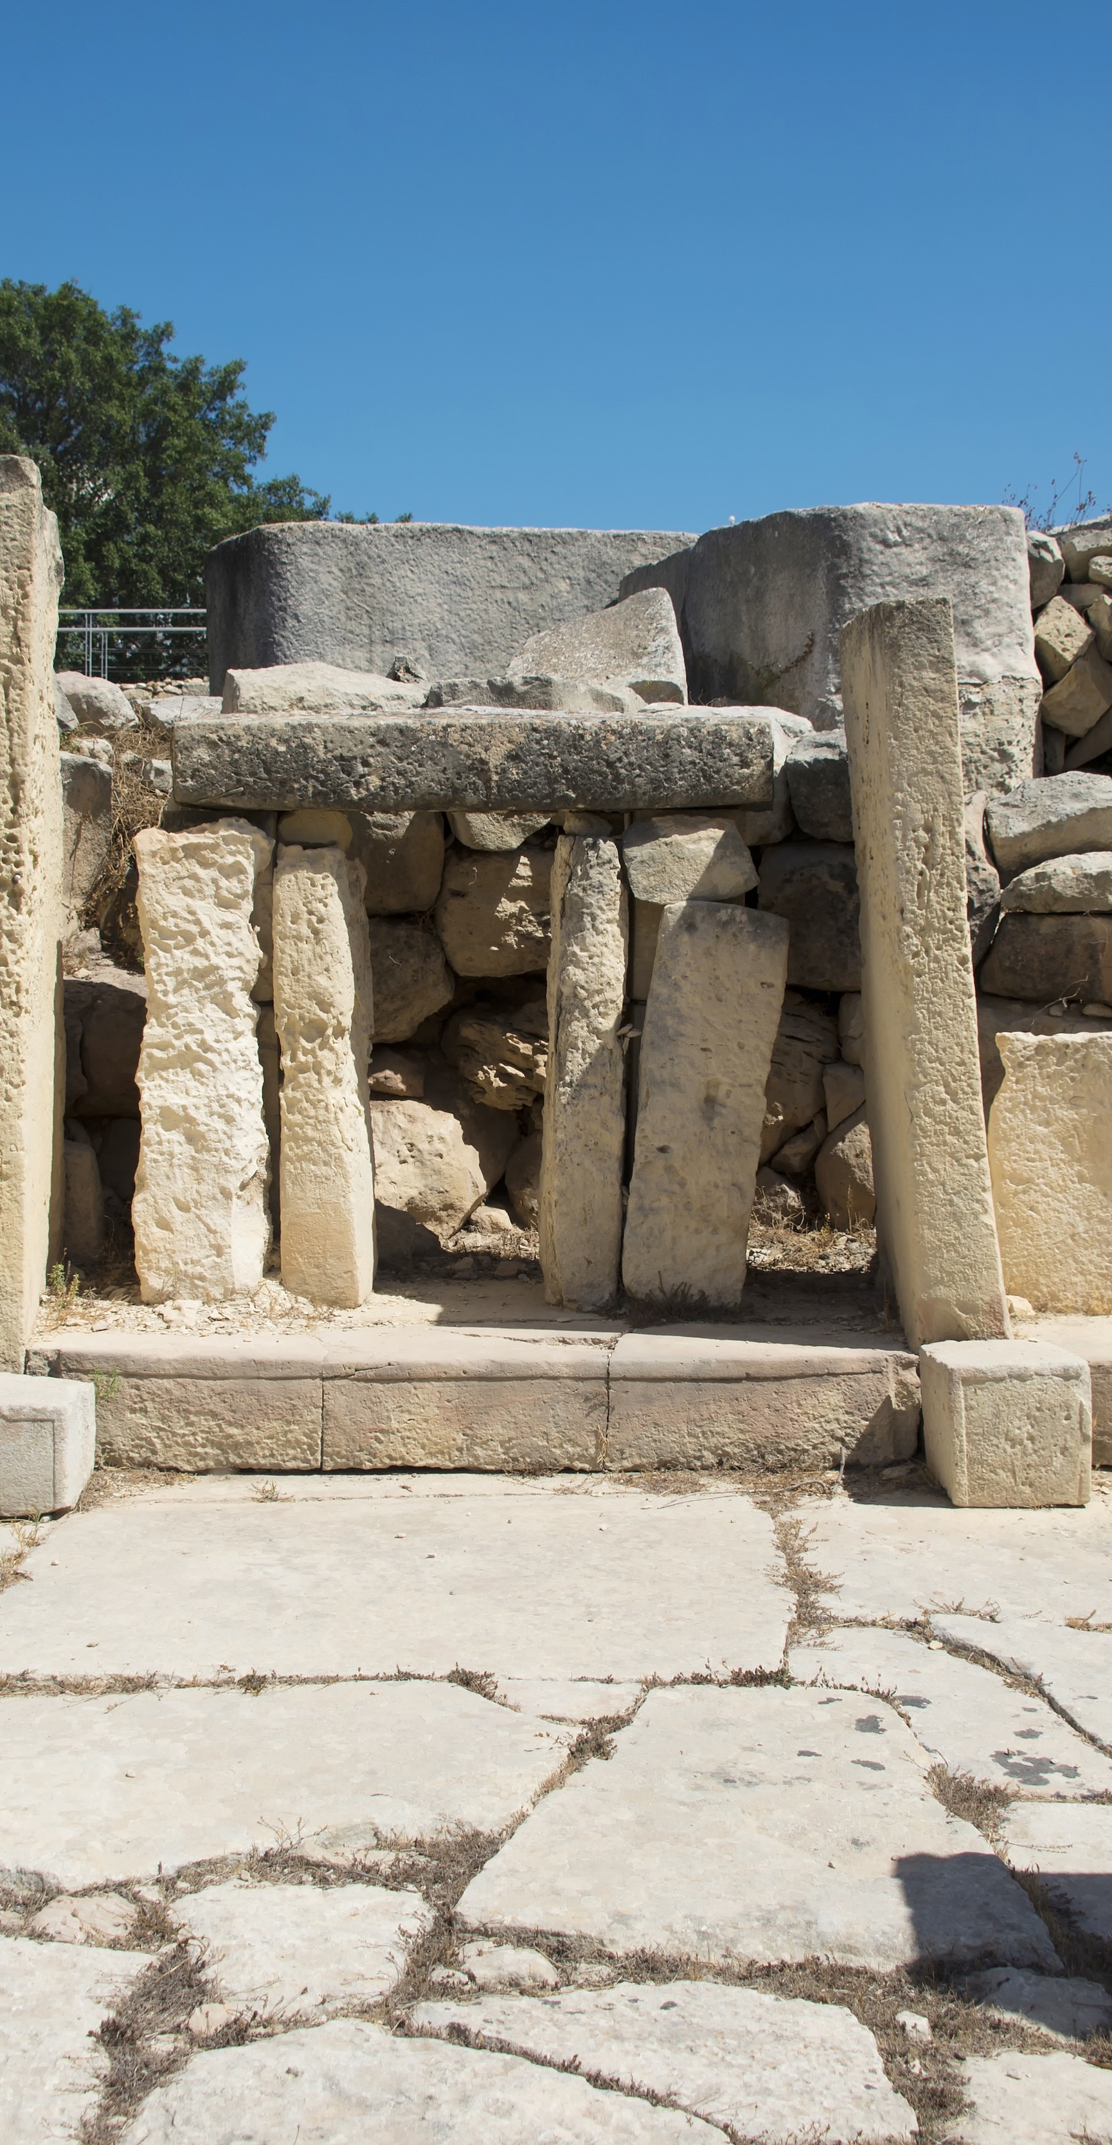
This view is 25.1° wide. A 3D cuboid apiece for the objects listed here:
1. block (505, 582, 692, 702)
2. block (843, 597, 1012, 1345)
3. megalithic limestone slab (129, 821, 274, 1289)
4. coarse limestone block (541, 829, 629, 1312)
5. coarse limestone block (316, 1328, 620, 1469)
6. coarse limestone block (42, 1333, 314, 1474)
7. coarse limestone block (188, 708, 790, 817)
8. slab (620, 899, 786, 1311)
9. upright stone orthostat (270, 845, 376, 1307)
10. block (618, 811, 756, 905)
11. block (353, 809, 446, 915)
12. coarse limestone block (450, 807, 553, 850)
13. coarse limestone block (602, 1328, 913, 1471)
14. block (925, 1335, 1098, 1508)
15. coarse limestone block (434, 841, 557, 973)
[{"bbox_3d":[0.175,-1.689,9.900,0.719,0.434,0.400,0,2,5],"label":"block"},{"bbox_3d":[1.222,-0.327,8.250,0.290,2.380,0.420,-5,3,-6],"label":"block"},{"bbox_3d":[-1.212,-0.048,8.680,0.450,1.650,0.280,0,3,0],"label":"megalithic limestone slab"},{"bbox_3d":[0.121,-0.014,9.856,0.280,1.860,0.380,0,2,8],"label":"coarse limestone block"},{"bbox_3d":[-0.350,1.320,10.080,1.120,0.440,0.720,0,0,0],"label":"coarse limestone block"},{"bbox_3d":[-1.277,1.122,8.550,0.905,0.395,0.520,0,2,-1],"label":"coarse limestone block"},{"bbox_3d":[-0.340,-1.360,11.100,2.620,0.430,0.650,0,0,0],"label":"coarse limestone block"},{"bbox_3d":[0.520,0.118,8.700,0.430,1.400,0.240,5,3,0],"label":"slab"},{"bbox_3d":[-1.025,0.020,10.930,0.370,1.950,0.400,0,0,-3],"label":"upright stone orthostat"},{"bbox_3d":[0.498,-0.825,9.650,0.512,0.346,0.400,0,2,0],"label":"block"},{"bbox_3d":[-0.650,-0.894,10.350,0.398,0.478,0.420,0,2,0],"label":"block"},{"bbox_3d":[-0.203,-0.896,9.200,0.380,0.170,0.300,0,3,0],"label":"coarse limestone block"},{"bbox_3d":[0.655,1.041,8.000,0.950,0.350,0.580,0,3,-5],"label":"coarse limestone block"},{"bbox_3d":[1.422,1.101,7.903,0.420,0.420,0.620,0,2,3],"label":"block"},{"bbox_3d":[-0.250,-0.790,12.200,0.620,0.630,0.500,0,0,0],"label":"coarse limestone block"}]

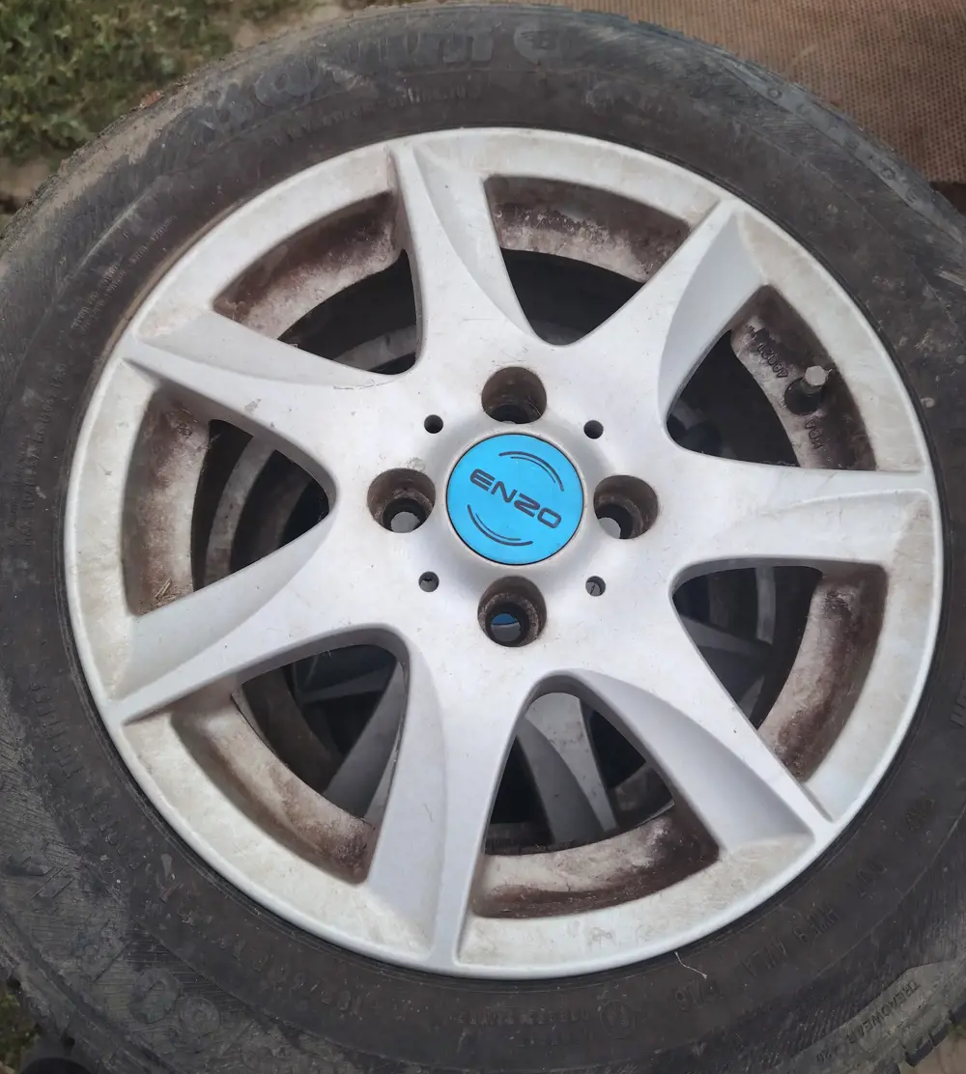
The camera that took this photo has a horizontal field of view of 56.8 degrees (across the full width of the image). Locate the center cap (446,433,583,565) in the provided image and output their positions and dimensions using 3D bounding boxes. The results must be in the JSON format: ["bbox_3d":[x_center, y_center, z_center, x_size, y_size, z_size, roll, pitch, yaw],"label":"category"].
[{"bbox_3d":[0.014,-0.015,0.397,0.060,0.012,0.060,26,76,4],"label":"center cap"}]

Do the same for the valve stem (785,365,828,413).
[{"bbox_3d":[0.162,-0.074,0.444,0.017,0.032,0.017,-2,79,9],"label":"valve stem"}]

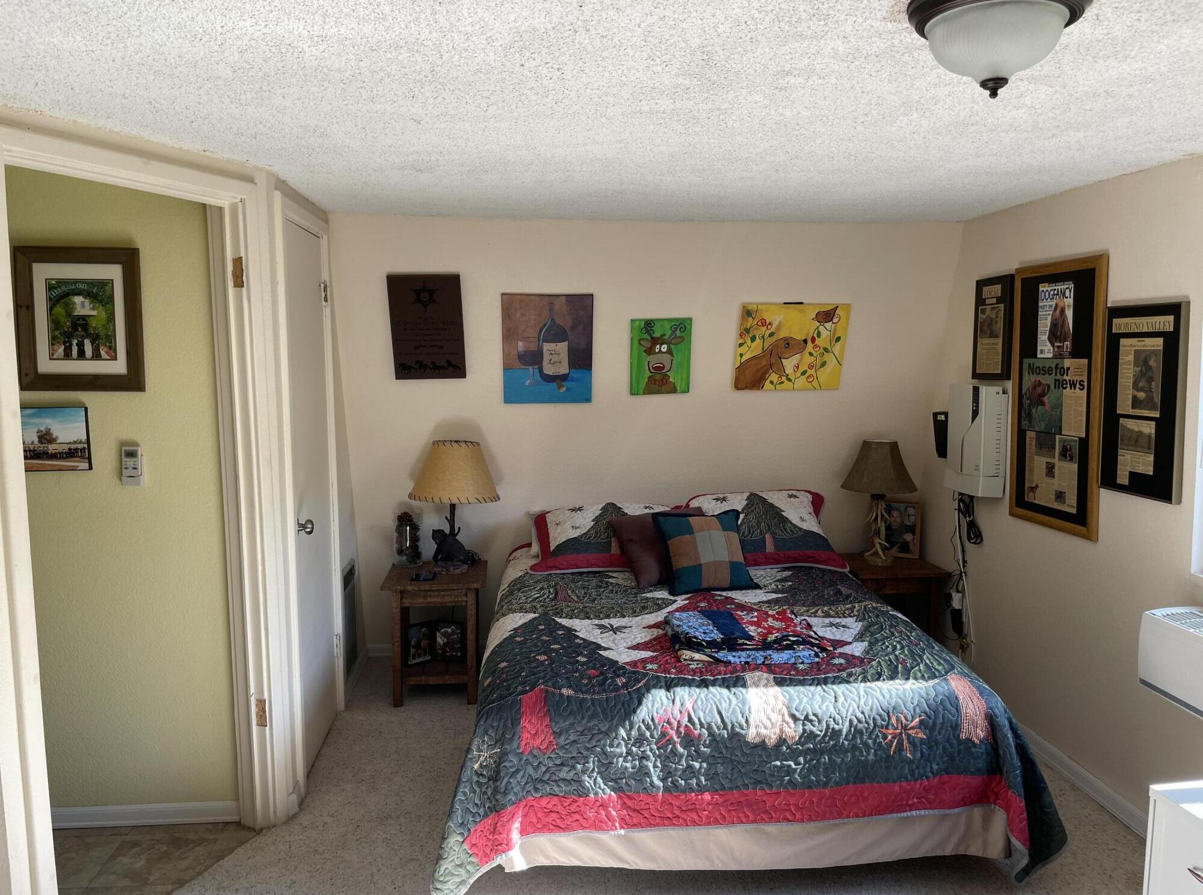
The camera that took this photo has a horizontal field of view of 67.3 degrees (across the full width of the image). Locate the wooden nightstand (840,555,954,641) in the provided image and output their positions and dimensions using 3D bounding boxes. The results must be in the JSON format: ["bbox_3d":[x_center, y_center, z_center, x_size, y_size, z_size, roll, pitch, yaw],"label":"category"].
[{"bbox_3d":[1.339,0.816,4.321,0.440,0.540,0.440,0,7,-5],"label":"wooden nightstand"}]

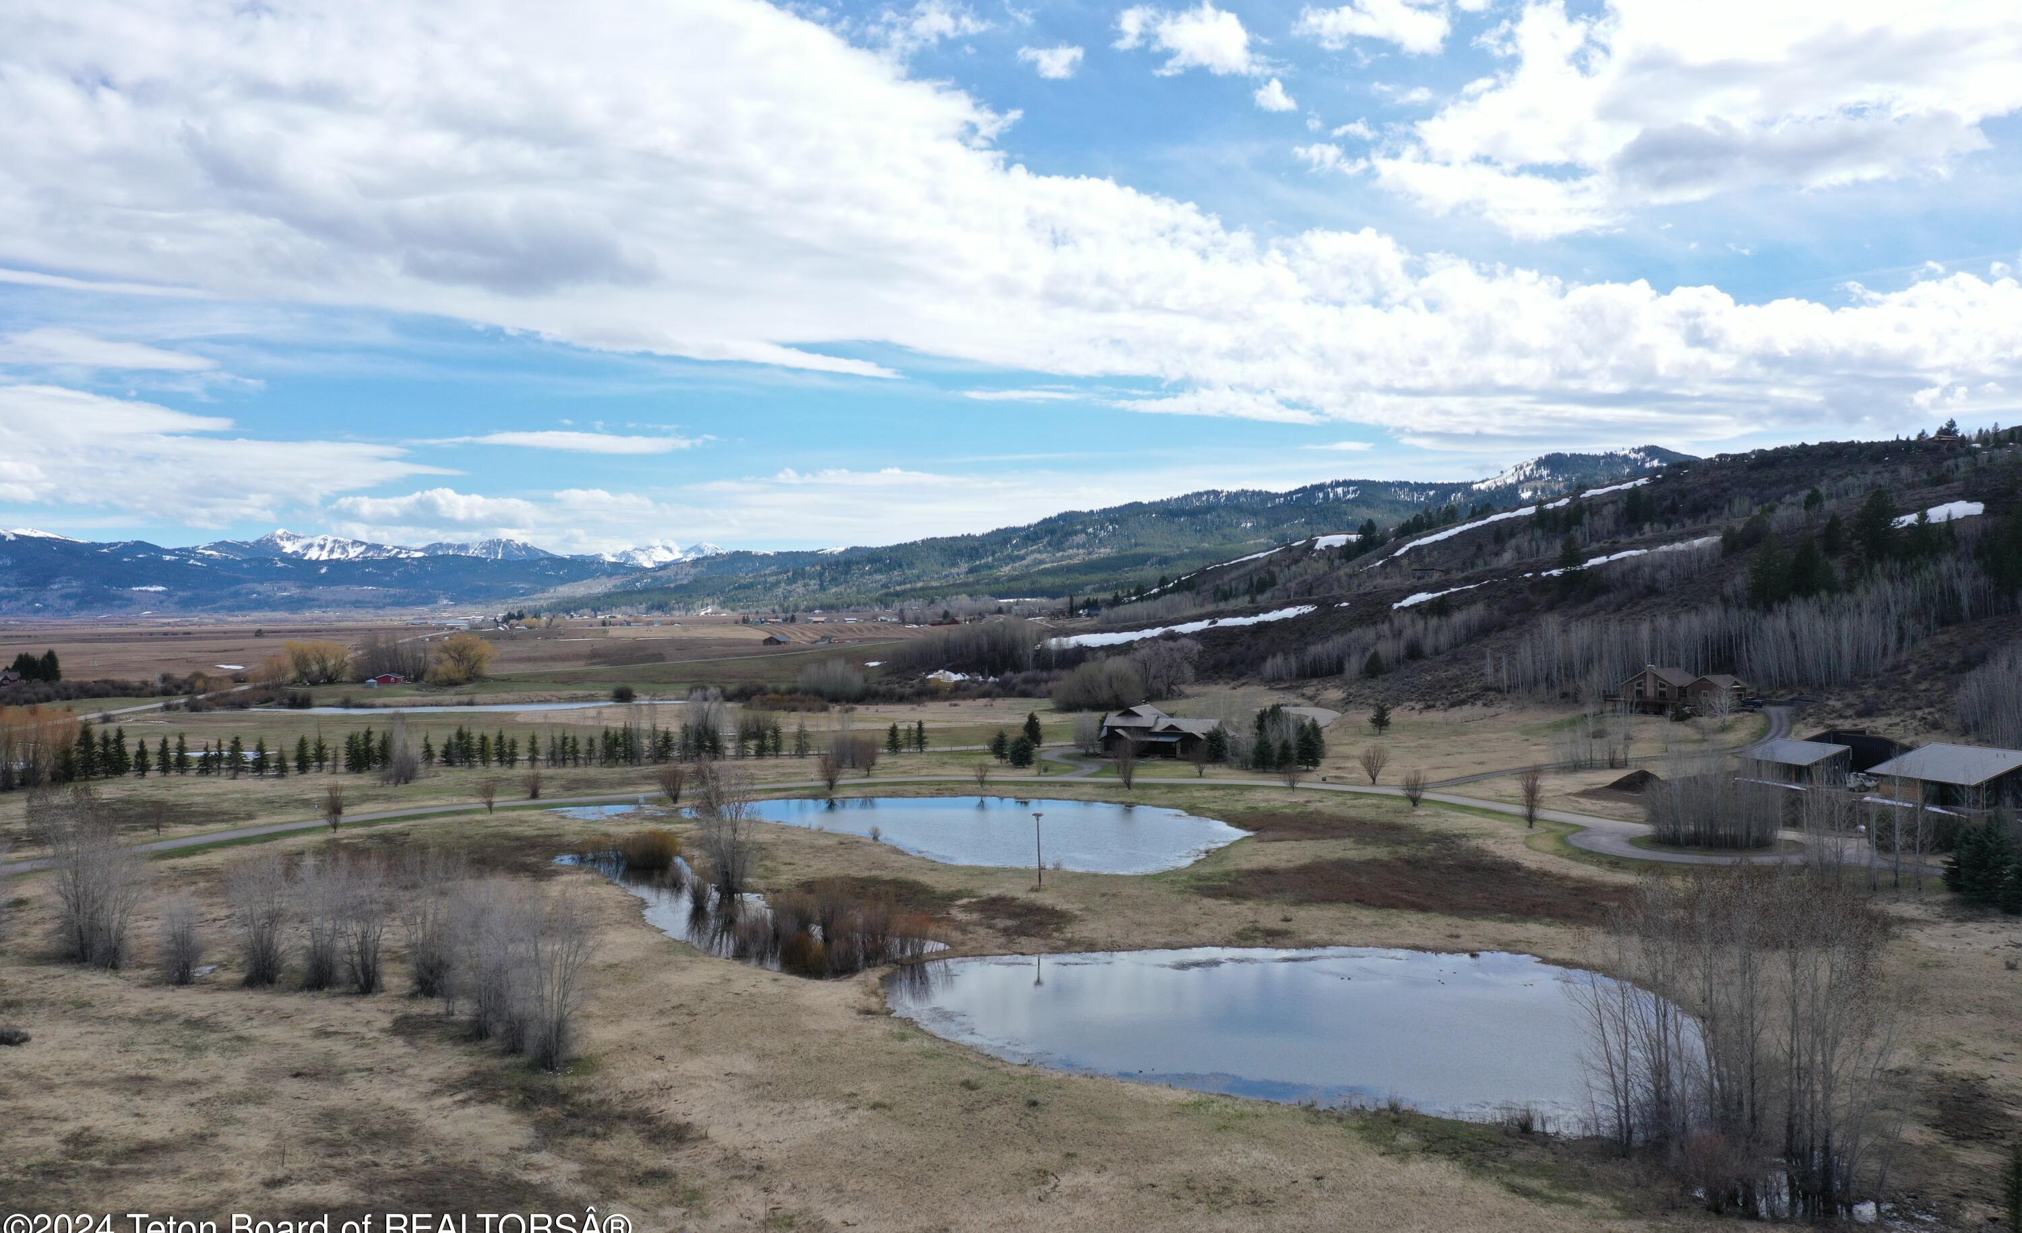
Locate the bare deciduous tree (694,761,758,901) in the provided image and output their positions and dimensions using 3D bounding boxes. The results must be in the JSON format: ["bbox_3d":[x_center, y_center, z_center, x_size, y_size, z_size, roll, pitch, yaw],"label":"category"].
[{"bbox_3d":[-24.460,18.430,134.860,5.260,11.920,5.150,0,0,0],"label":"bare deciduous tree"}]

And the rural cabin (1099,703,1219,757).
[{"bbox_3d":[25.010,19.020,262.000,18.500,9.080,13.500,0,0,20],"label":"rural cabin"}]

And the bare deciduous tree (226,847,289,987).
[{"bbox_3d":[-48.344,19.437,101.000,4.058,8.830,4.058,0,0,0],"label":"bare deciduous tree"}]

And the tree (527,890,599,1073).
[{"bbox_3d":[-23.705,19.138,82.800,3.909,9.486,3.909,0,0,0],"label":"tree"}]

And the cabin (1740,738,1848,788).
[{"bbox_3d":[98.400,18.250,197.300,6.500,4.700,11.400,0,0,-14],"label":"cabin"}]

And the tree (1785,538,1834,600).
[{"bbox_3d":[209.660,-11.380,412.000,12.050,17.800,11.800,0,0,0],"label":"tree"}]

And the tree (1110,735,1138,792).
[{"bbox_3d":[15.610,20.200,217.310,3.810,7.640,3.730,0,0,0],"label":"tree"}]

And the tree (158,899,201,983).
[{"bbox_3d":[-55.140,21.650,104.330,2.750,5.770,2.690,0,0,0],"label":"tree"}]

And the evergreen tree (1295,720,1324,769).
[{"bbox_3d":[44.687,19.092,236.000,4.267,7.352,4.267,0,0,0],"label":"evergreen tree"}]

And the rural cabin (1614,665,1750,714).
[{"bbox_3d":[133.000,14.400,312.000,21.000,9.200,14.000,0,0,43],"label":"rural cabin"}]

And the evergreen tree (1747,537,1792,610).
[{"bbox_3d":[197.730,-10.920,410.000,11.590,19.360,11.350,0,0,0],"label":"evergreen tree"}]

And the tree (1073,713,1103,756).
[{"bbox_3d":[12.472,19.295,256.000,5.143,7.203,5.143,0,0,0],"label":"tree"}]

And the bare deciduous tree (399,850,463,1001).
[{"bbox_3d":[-36.129,19.253,98.000,4.036,9.356,4.036,0,0,0],"label":"bare deciduous tree"}]

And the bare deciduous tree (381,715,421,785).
[{"bbox_3d":[-86.550,18.950,223.160,5.440,10.090,5.330,0,0,0],"label":"bare deciduous tree"}]

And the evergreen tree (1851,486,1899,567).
[{"bbox_3d":[203.305,-21.194,370.000,10.779,18.591,10.779,0,0,0],"label":"evergreen tree"}]

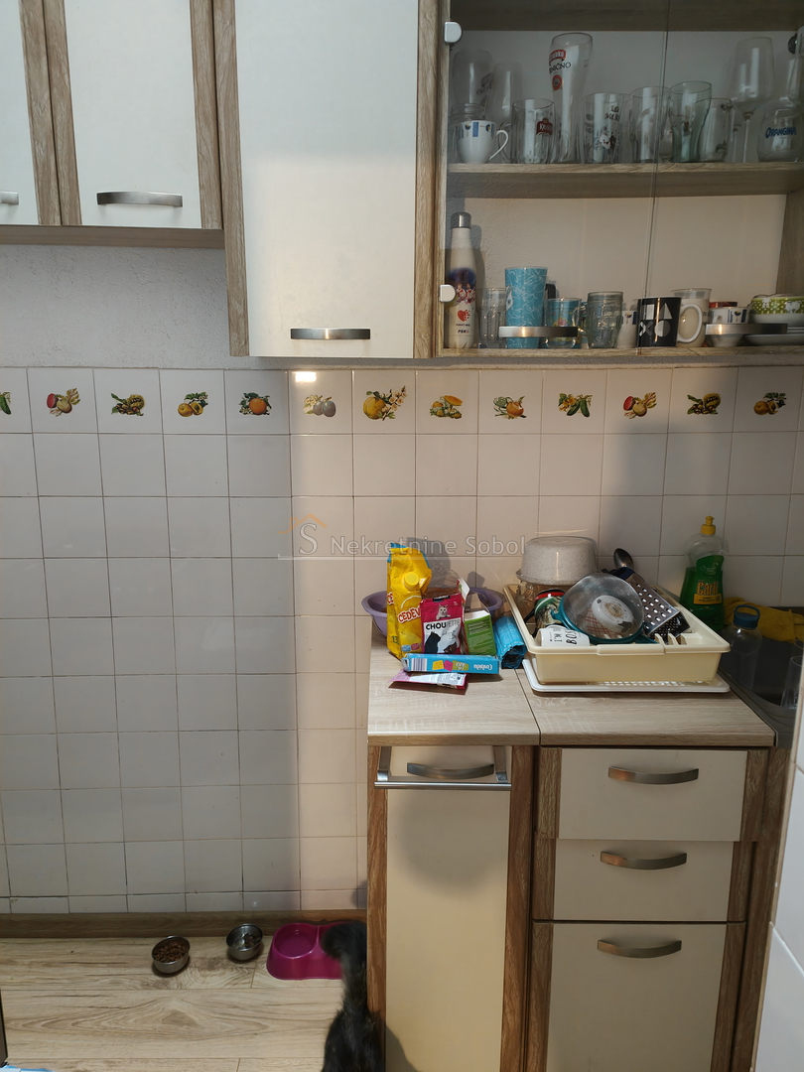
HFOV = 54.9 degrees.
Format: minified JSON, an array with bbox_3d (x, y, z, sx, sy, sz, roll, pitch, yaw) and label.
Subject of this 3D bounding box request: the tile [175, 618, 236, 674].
[{"bbox_3d":[-0.496,0.277,1.954,0.150,0.150,0.009,0,10,-1],"label":"tile"}]

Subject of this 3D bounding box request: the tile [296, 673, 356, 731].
[{"bbox_3d":[-0.193,0.425,1.994,0.150,0.150,0.008,0,10,-1],"label":"tile"}]

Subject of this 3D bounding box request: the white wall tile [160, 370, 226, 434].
[{"bbox_3d":[-0.495,-0.319,1.851,0.150,0.150,0.010,0,9,-2],"label":"white wall tile"}]

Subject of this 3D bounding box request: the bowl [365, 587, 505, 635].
[{"bbox_3d":[0.070,0.215,1.778,0.318,0.120,0.318,0,11,-1],"label":"bowl"}]

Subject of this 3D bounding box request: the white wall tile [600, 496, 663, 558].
[{"bbox_3d":[0.564,-0.024,1.905,0.150,0.150,0.009,0,11,-1],"label":"white wall tile"}]

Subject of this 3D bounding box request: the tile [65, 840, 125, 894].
[{"bbox_3d":[-0.811,0.886,2.061,0.149,0.149,0.008,0,11,-1],"label":"tile"}]

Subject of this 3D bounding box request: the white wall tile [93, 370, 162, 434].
[{"bbox_3d":[-0.647,-0.319,1.845,0.150,0.150,0.010,0,9,-2],"label":"white wall tile"}]

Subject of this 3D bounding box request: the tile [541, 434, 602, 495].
[{"bbox_3d":[0.411,-0.172,1.875,0.150,0.150,0.009,0,11,-1],"label":"tile"}]

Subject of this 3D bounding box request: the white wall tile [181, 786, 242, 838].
[{"bbox_3d":[-0.500,0.729,2.044,0.149,0.149,0.008,0,11,-1],"label":"white wall tile"}]

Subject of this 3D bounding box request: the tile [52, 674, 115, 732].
[{"bbox_3d":[-0.805,0.429,1.980,0.150,0.150,0.008,0,10,-1],"label":"tile"}]

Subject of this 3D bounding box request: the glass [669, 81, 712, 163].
[{"bbox_3d":[0.573,-0.813,1.549,0.084,0.153,0.084,0,10,-1],"label":"glass"}]

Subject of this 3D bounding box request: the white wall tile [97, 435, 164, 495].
[{"bbox_3d":[-0.651,-0.171,1.875,0.150,0.150,0.008,0,10,-1],"label":"white wall tile"}]

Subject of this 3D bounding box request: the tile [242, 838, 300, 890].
[{"bbox_3d":[-0.347,0.879,2.071,0.150,0.150,0.008,0,10,-1],"label":"tile"}]

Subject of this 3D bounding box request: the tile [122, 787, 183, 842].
[{"bbox_3d":[-0.655,0.732,2.034,0.150,0.150,0.009,0,10,-1],"label":"tile"}]

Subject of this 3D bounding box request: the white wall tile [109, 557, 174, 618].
[{"bbox_3d":[-0.648,0.128,1.919,0.150,0.150,0.010,0,9,-2],"label":"white wall tile"}]

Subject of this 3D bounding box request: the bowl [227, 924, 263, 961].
[{"bbox_3d":[-0.410,1.072,2.029,0.098,0.043,0.098,0,10,-1],"label":"bowl"}]

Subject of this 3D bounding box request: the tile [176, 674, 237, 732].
[{"bbox_3d":[-0.498,0.427,1.988,0.150,0.150,0.008,0,10,-1],"label":"tile"}]

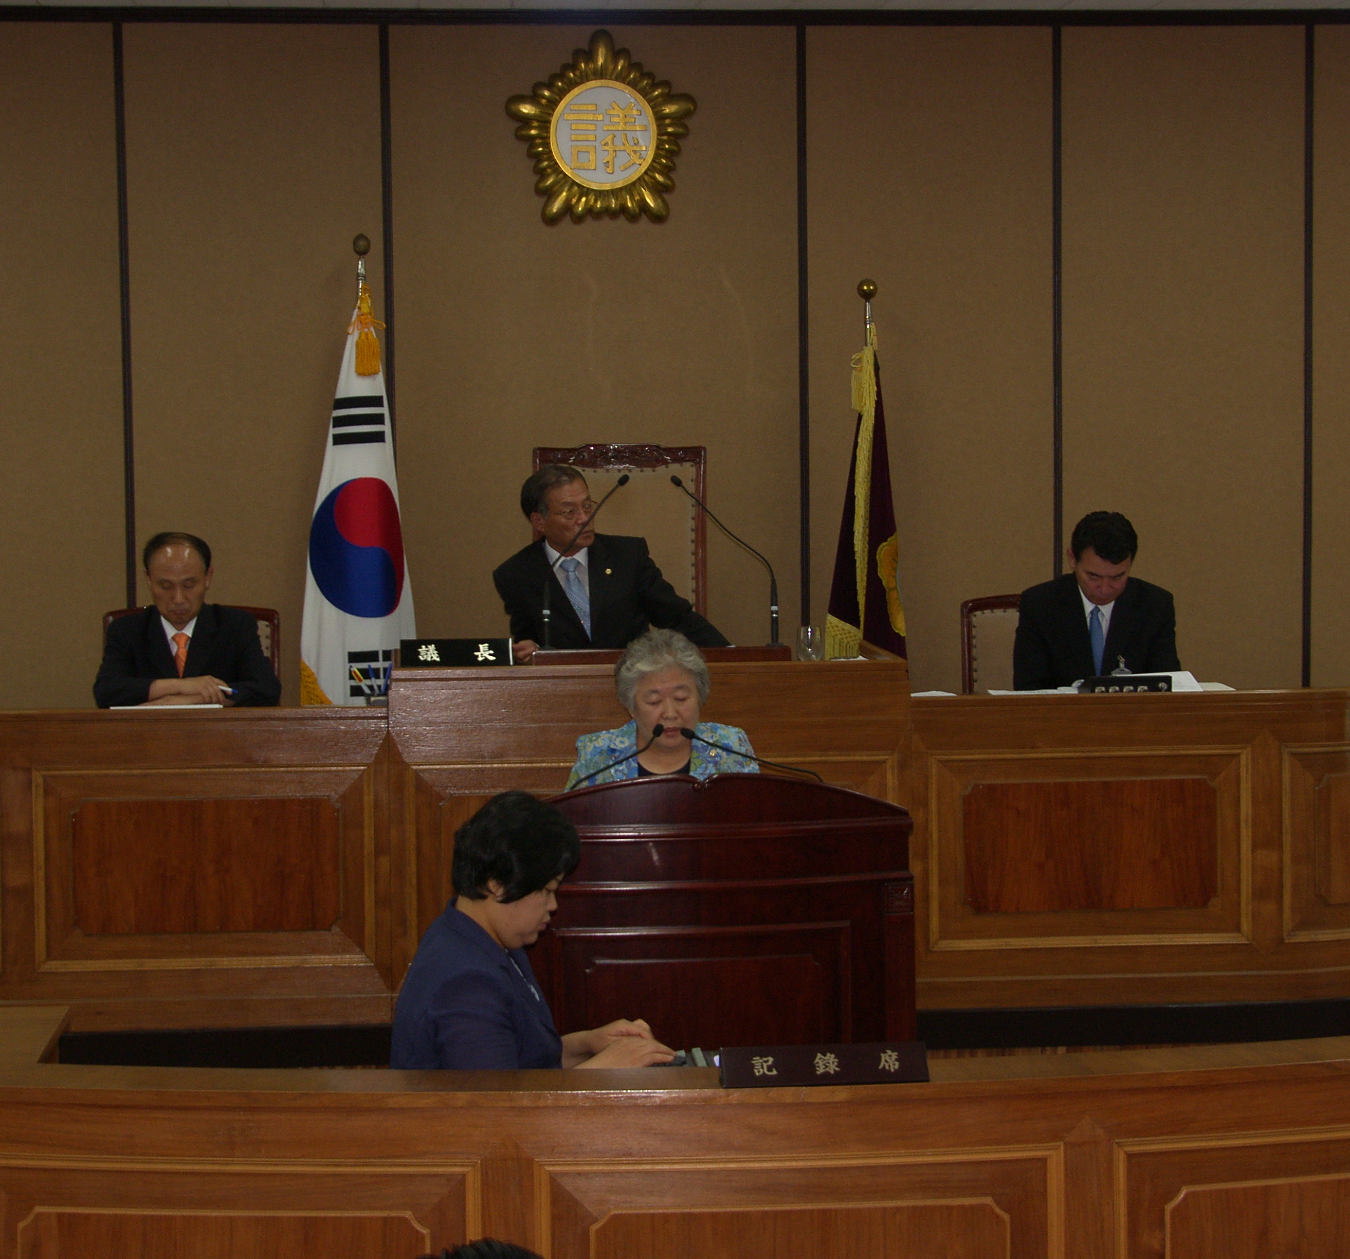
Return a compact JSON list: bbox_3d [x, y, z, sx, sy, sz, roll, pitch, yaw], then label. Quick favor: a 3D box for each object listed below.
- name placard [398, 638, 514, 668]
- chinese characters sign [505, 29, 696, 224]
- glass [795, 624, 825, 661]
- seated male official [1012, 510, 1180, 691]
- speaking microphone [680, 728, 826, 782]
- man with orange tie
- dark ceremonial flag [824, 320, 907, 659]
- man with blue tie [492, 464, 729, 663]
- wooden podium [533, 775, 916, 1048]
[{"bbox_3d":[-0.566,0.061,8.120,0.290,0.075,0.060,-1,3,-2],"label":"name placard"},{"bbox_3d":[-0.226,-1.537,9.630,0.595,0.600,0.070,-1,3,-5],"label":"chinese characters sign"},{"bbox_3d":[0.354,0.036,8.270,0.070,0.095,0.070,-1,3,-5],"label":"glass"},{"bbox_3d":[1.193,0.312,8.719,0.500,1.280,0.780,-1,3,-7],"label":"seated male official"},{"bbox_3d":[0.170,0.290,6.880,0.340,0.160,0.060,1,4,27],"label":"speaking microphone"},{"bbox_3d":[-1.303,0.382,8.469,0.520,1.280,0.780,-1,3,-4],"label":"man with orange tie"},{"bbox_3d":[0.571,-0.233,9.340,0.290,1.360,0.240,-1,3,-5],"label":"dark ceremonial flag"},{"bbox_3d":[-0.161,0.216,8.600,0.640,1.320,0.780,-1,3,-7],"label":"man with blue tie"},{"bbox_3d":[0.021,0.860,6.990,0.920,1.140,0.560,-1,3,-9],"label":"wooden podium"}]

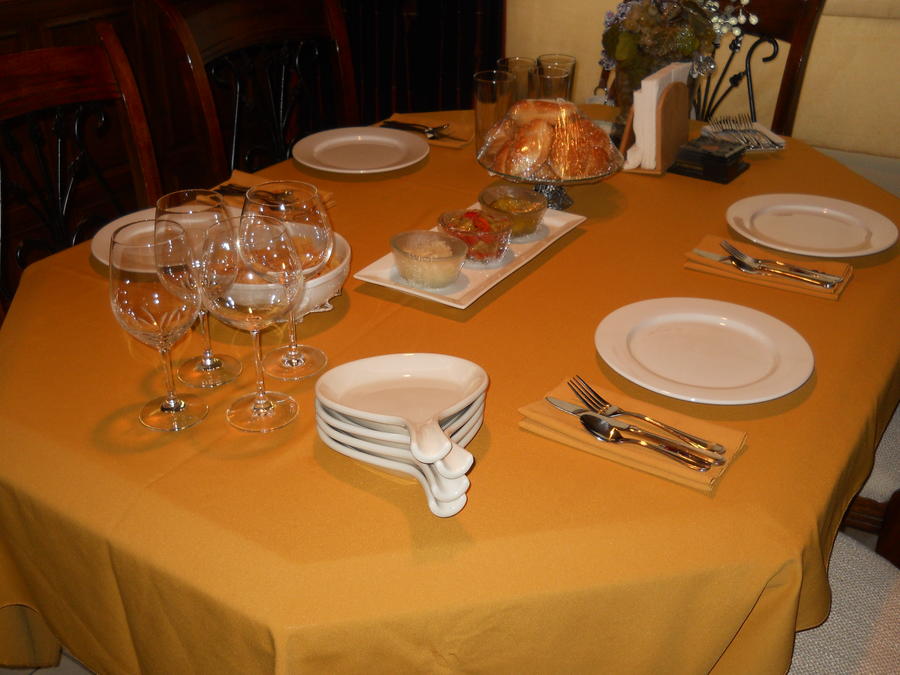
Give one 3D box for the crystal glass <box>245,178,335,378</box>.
[{"bbox_3d":[-0.192,-0.065,1.145,0.108,0.224,0.108,1,29,0],"label":"crystal glass"}]

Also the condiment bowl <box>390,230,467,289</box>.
[{"bbox_3d":[-0.029,-0.110,1.393,0.112,0.050,0.112,1,29,-1],"label":"condiment bowl"}]

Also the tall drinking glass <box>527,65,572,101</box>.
[{"bbox_3d":[0.192,-0.447,1.909,0.079,0.158,0.079,0,30,0],"label":"tall drinking glass"}]

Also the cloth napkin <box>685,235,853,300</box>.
[{"bbox_3d":[0.485,-0.111,1.471,0.227,0.014,0.106,17,34,26],"label":"cloth napkin"}]

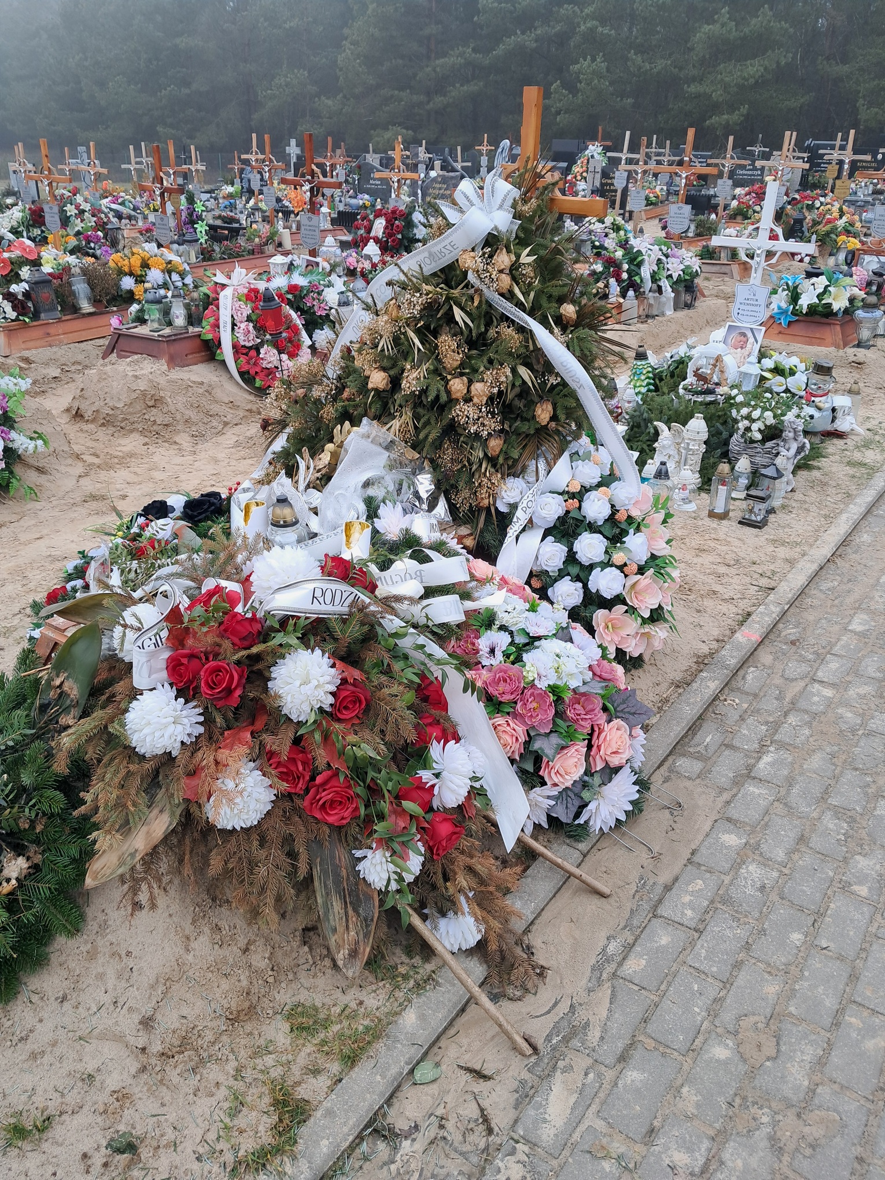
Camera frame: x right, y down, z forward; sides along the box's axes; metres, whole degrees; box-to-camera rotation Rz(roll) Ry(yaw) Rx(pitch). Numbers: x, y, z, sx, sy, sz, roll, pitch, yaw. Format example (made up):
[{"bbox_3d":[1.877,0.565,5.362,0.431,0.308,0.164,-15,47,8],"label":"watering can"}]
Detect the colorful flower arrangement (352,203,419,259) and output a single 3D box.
[{"bbox_3d":[-0.696,-4.363,11.300,0.750,0.680,0.420,15,29,27],"label":"colorful flower arrangement"}]

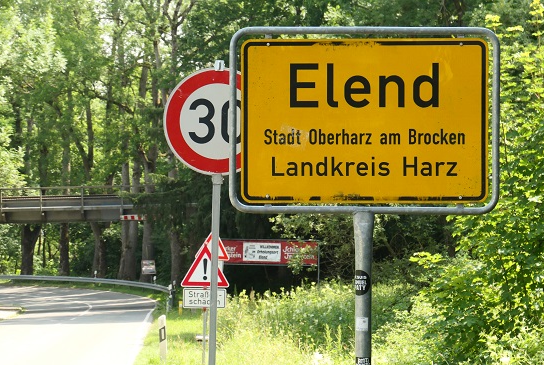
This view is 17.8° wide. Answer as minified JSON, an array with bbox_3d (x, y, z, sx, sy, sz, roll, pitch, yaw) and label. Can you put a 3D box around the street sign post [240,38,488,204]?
[{"bbox_3d":[0.362,-0.240,6.750,0.965,0.645,0.040,0,-1,4],"label":"street sign post"}]

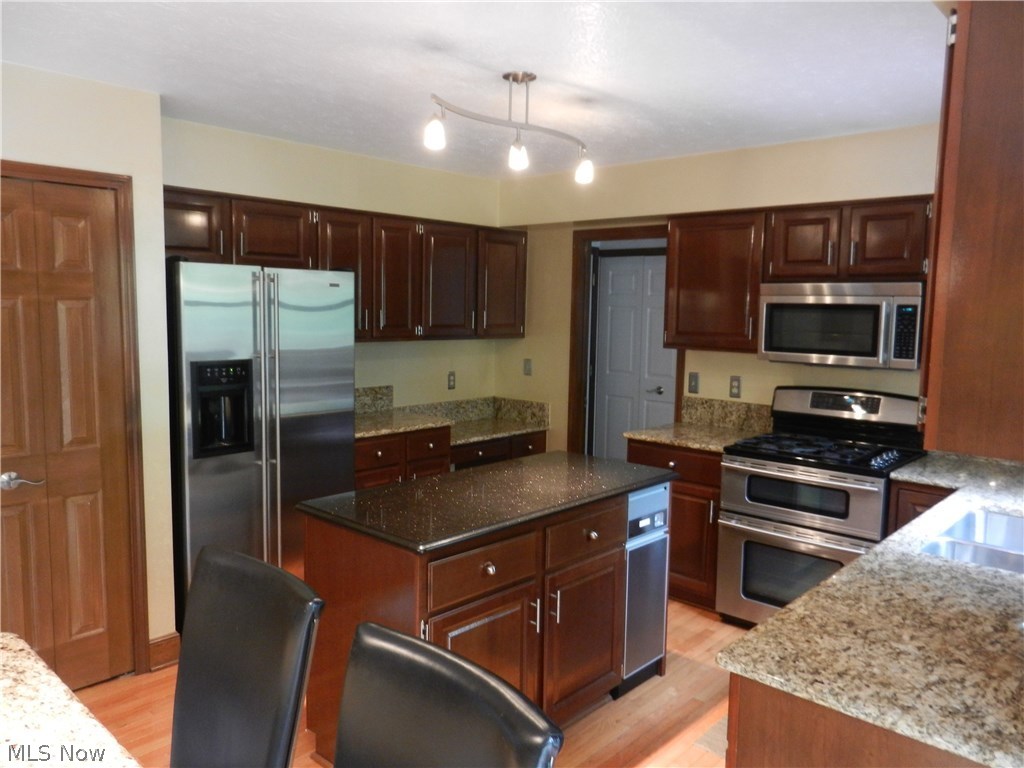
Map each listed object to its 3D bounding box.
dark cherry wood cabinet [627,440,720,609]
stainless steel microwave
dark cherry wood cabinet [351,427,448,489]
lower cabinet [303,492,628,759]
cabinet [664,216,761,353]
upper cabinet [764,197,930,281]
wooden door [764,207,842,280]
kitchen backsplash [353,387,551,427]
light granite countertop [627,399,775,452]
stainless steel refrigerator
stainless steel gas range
[{"bbox_3d":[1.058,0.769,4.223,0.580,0.875,0.620,7,9,43],"label":"dark cherry wood cabinet"},{"bbox_3d":[1.677,-0.300,3.711,0.756,0.408,0.395,7,9,43],"label":"stainless steel microwave"},{"bbox_3d":[-0.847,0.696,4.558,0.605,0.870,0.710,7,9,43],"label":"dark cherry wood cabinet"},{"bbox_3d":[-0.146,0.889,2.846,0.655,0.900,1.065,7,9,43],"label":"lower cabinet"},{"bbox_3d":[1.202,-0.568,4.158,0.573,0.763,0.360,7,9,43],"label":"cabinet"},{"bbox_3d":[1.693,-0.700,3.683,0.765,0.375,0.360,7,9,43],"label":"upper cabinet"},{"bbox_3d":[1.441,-0.701,3.675,0.368,0.332,0.022,7,9,43],"label":"wooden door"},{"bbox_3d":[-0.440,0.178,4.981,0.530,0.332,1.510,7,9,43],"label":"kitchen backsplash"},{"bbox_3d":[1.060,0.229,4.186,0.625,0.217,0.620,7,9,43],"label":"light granite countertop"},{"bbox_3d":[-1.361,0.297,3.857,0.695,1.795,0.910,7,9,43],"label":"stainless steel refrigerator"},{"bbox_3d":[1.536,0.659,3.715,0.757,1.235,0.690,7,9,43],"label":"stainless steel gas range"}]

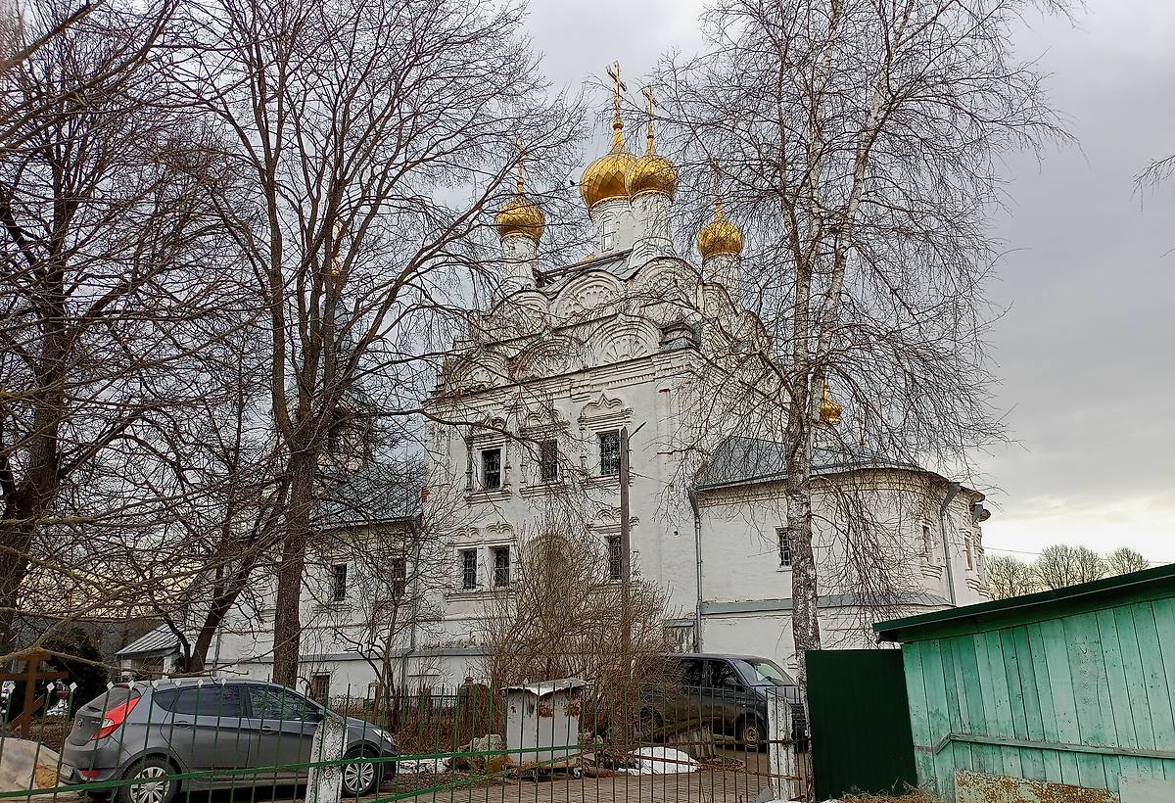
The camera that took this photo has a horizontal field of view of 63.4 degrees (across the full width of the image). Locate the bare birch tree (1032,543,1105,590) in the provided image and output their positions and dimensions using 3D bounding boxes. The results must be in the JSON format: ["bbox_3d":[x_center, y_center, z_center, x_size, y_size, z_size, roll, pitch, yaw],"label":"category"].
[{"bbox_3d":[37.928,17.131,73.222,6.200,12.300,6.000,-9,-19,26],"label":"bare birch tree"}]

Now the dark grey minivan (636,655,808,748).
[{"bbox_3d":[2.952,6.637,21.165,1.920,1.960,4.880,14,-22,-39],"label":"dark grey minivan"}]

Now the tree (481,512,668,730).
[{"bbox_3d":[-0.174,4.605,19.436,3.900,4.400,3.600,0,-17,-1],"label":"tree"}]

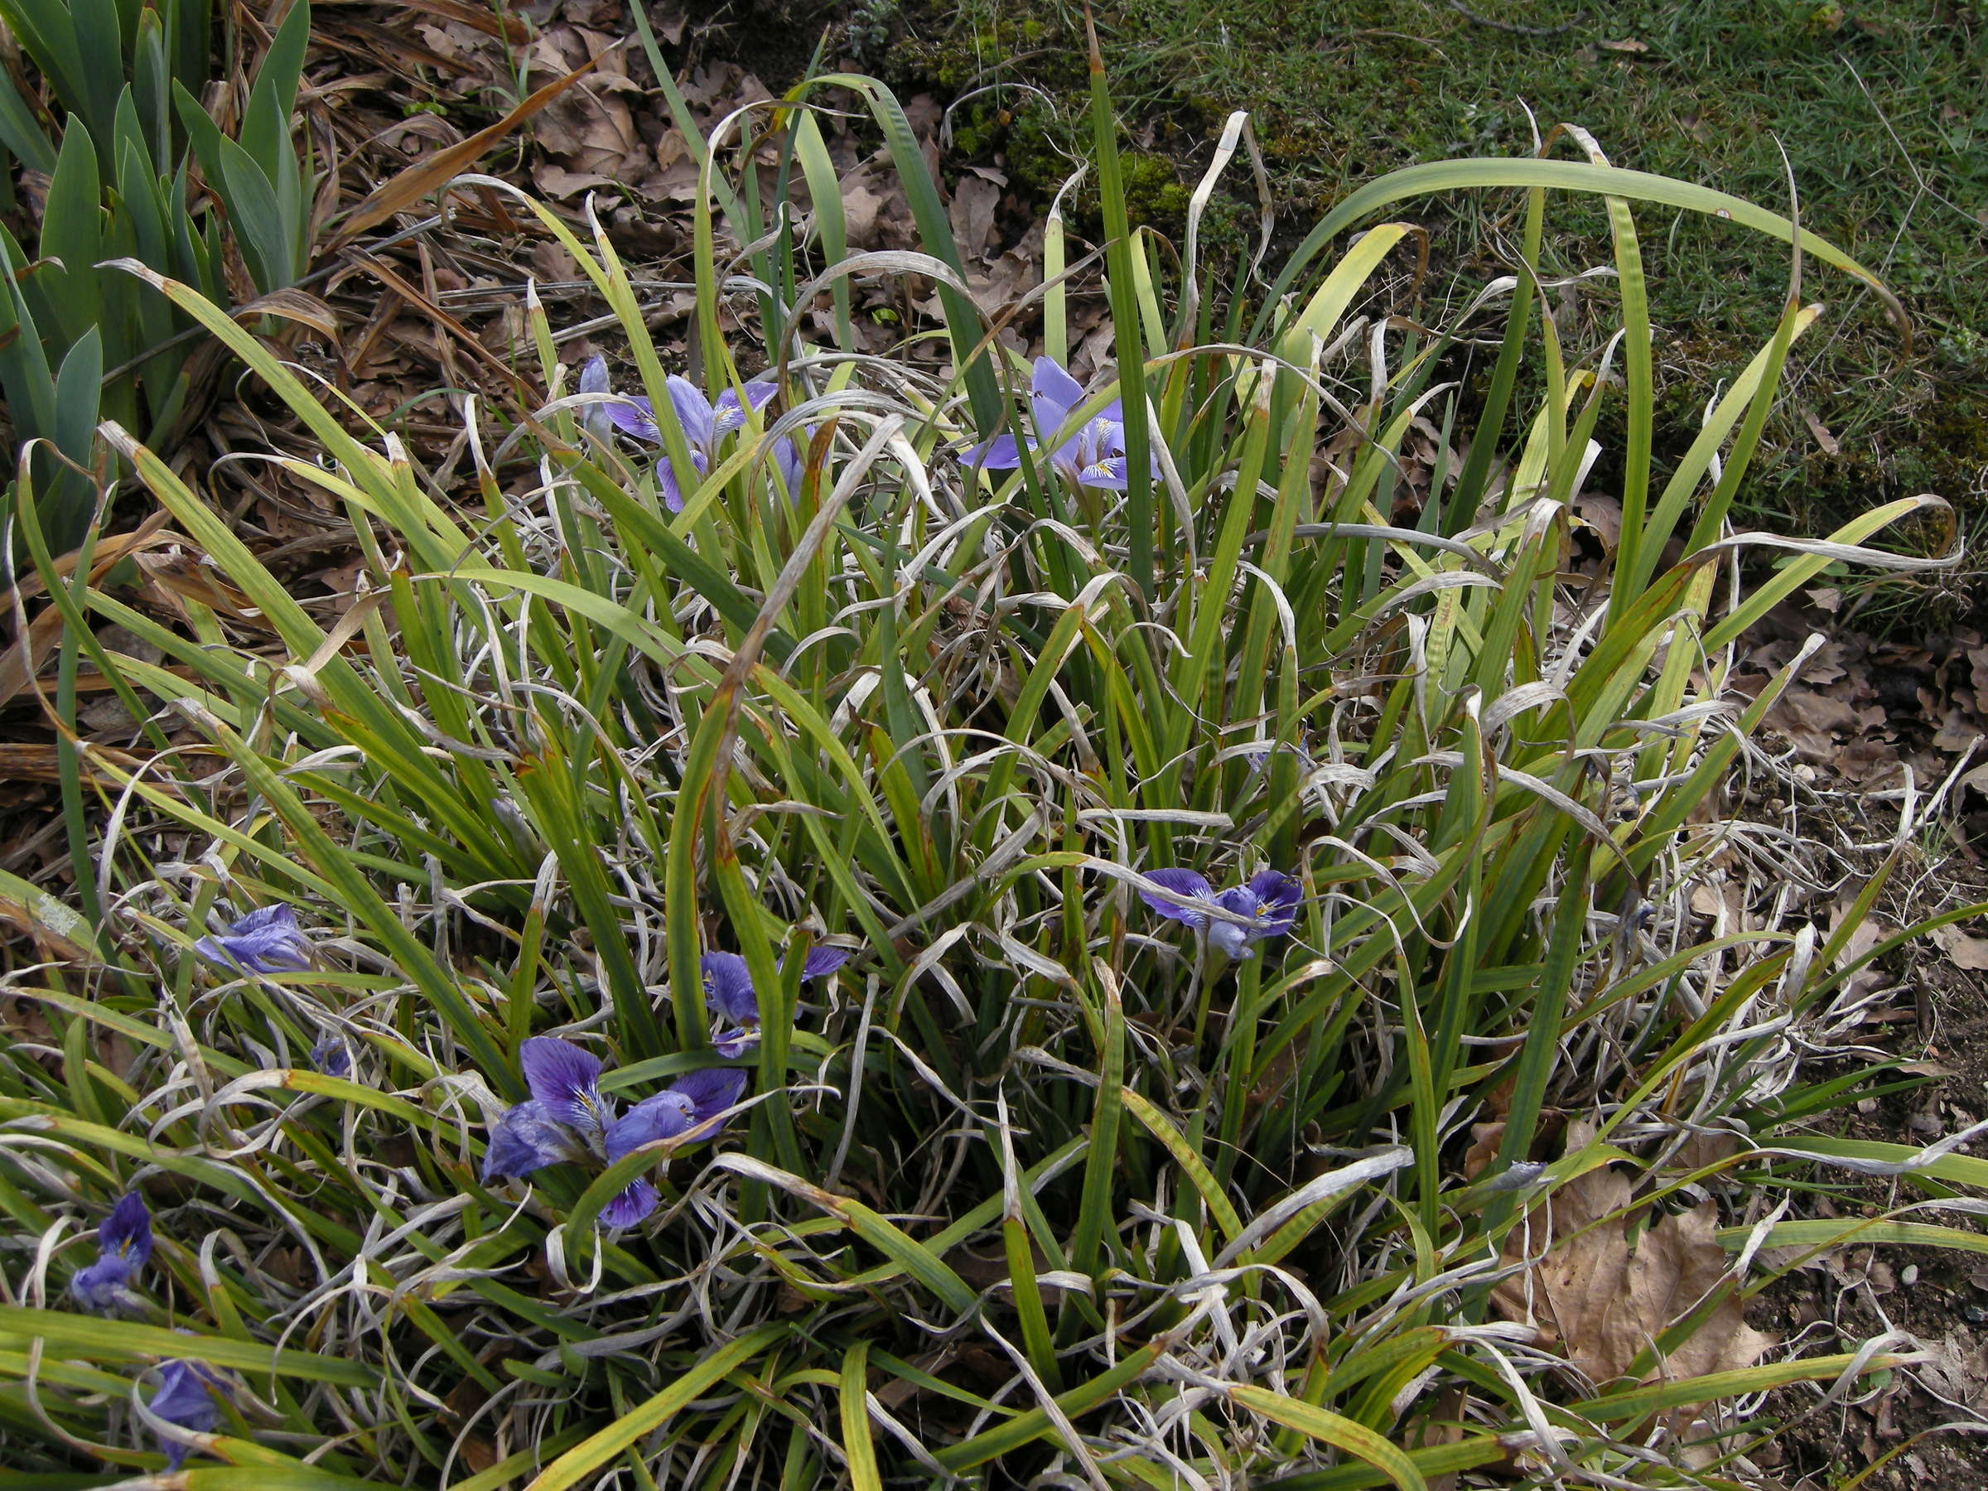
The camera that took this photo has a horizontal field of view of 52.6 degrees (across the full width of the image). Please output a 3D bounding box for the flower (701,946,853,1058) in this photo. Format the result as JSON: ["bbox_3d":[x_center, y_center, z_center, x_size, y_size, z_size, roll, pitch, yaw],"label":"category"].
[{"bbox_3d":[-0.089,0.106,0.830,0.066,0.045,0.058,0,40,0],"label":"flower"}]

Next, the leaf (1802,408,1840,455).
[{"bbox_3d":[0.598,-0.228,1.454,0.017,0.012,0.055,-4,40,-4],"label":"leaf"}]

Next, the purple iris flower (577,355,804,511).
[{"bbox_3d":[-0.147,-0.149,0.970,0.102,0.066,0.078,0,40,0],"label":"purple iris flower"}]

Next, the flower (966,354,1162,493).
[{"bbox_3d":[0.032,-0.152,0.960,0.092,0.060,0.078,0,40,0],"label":"flower"}]

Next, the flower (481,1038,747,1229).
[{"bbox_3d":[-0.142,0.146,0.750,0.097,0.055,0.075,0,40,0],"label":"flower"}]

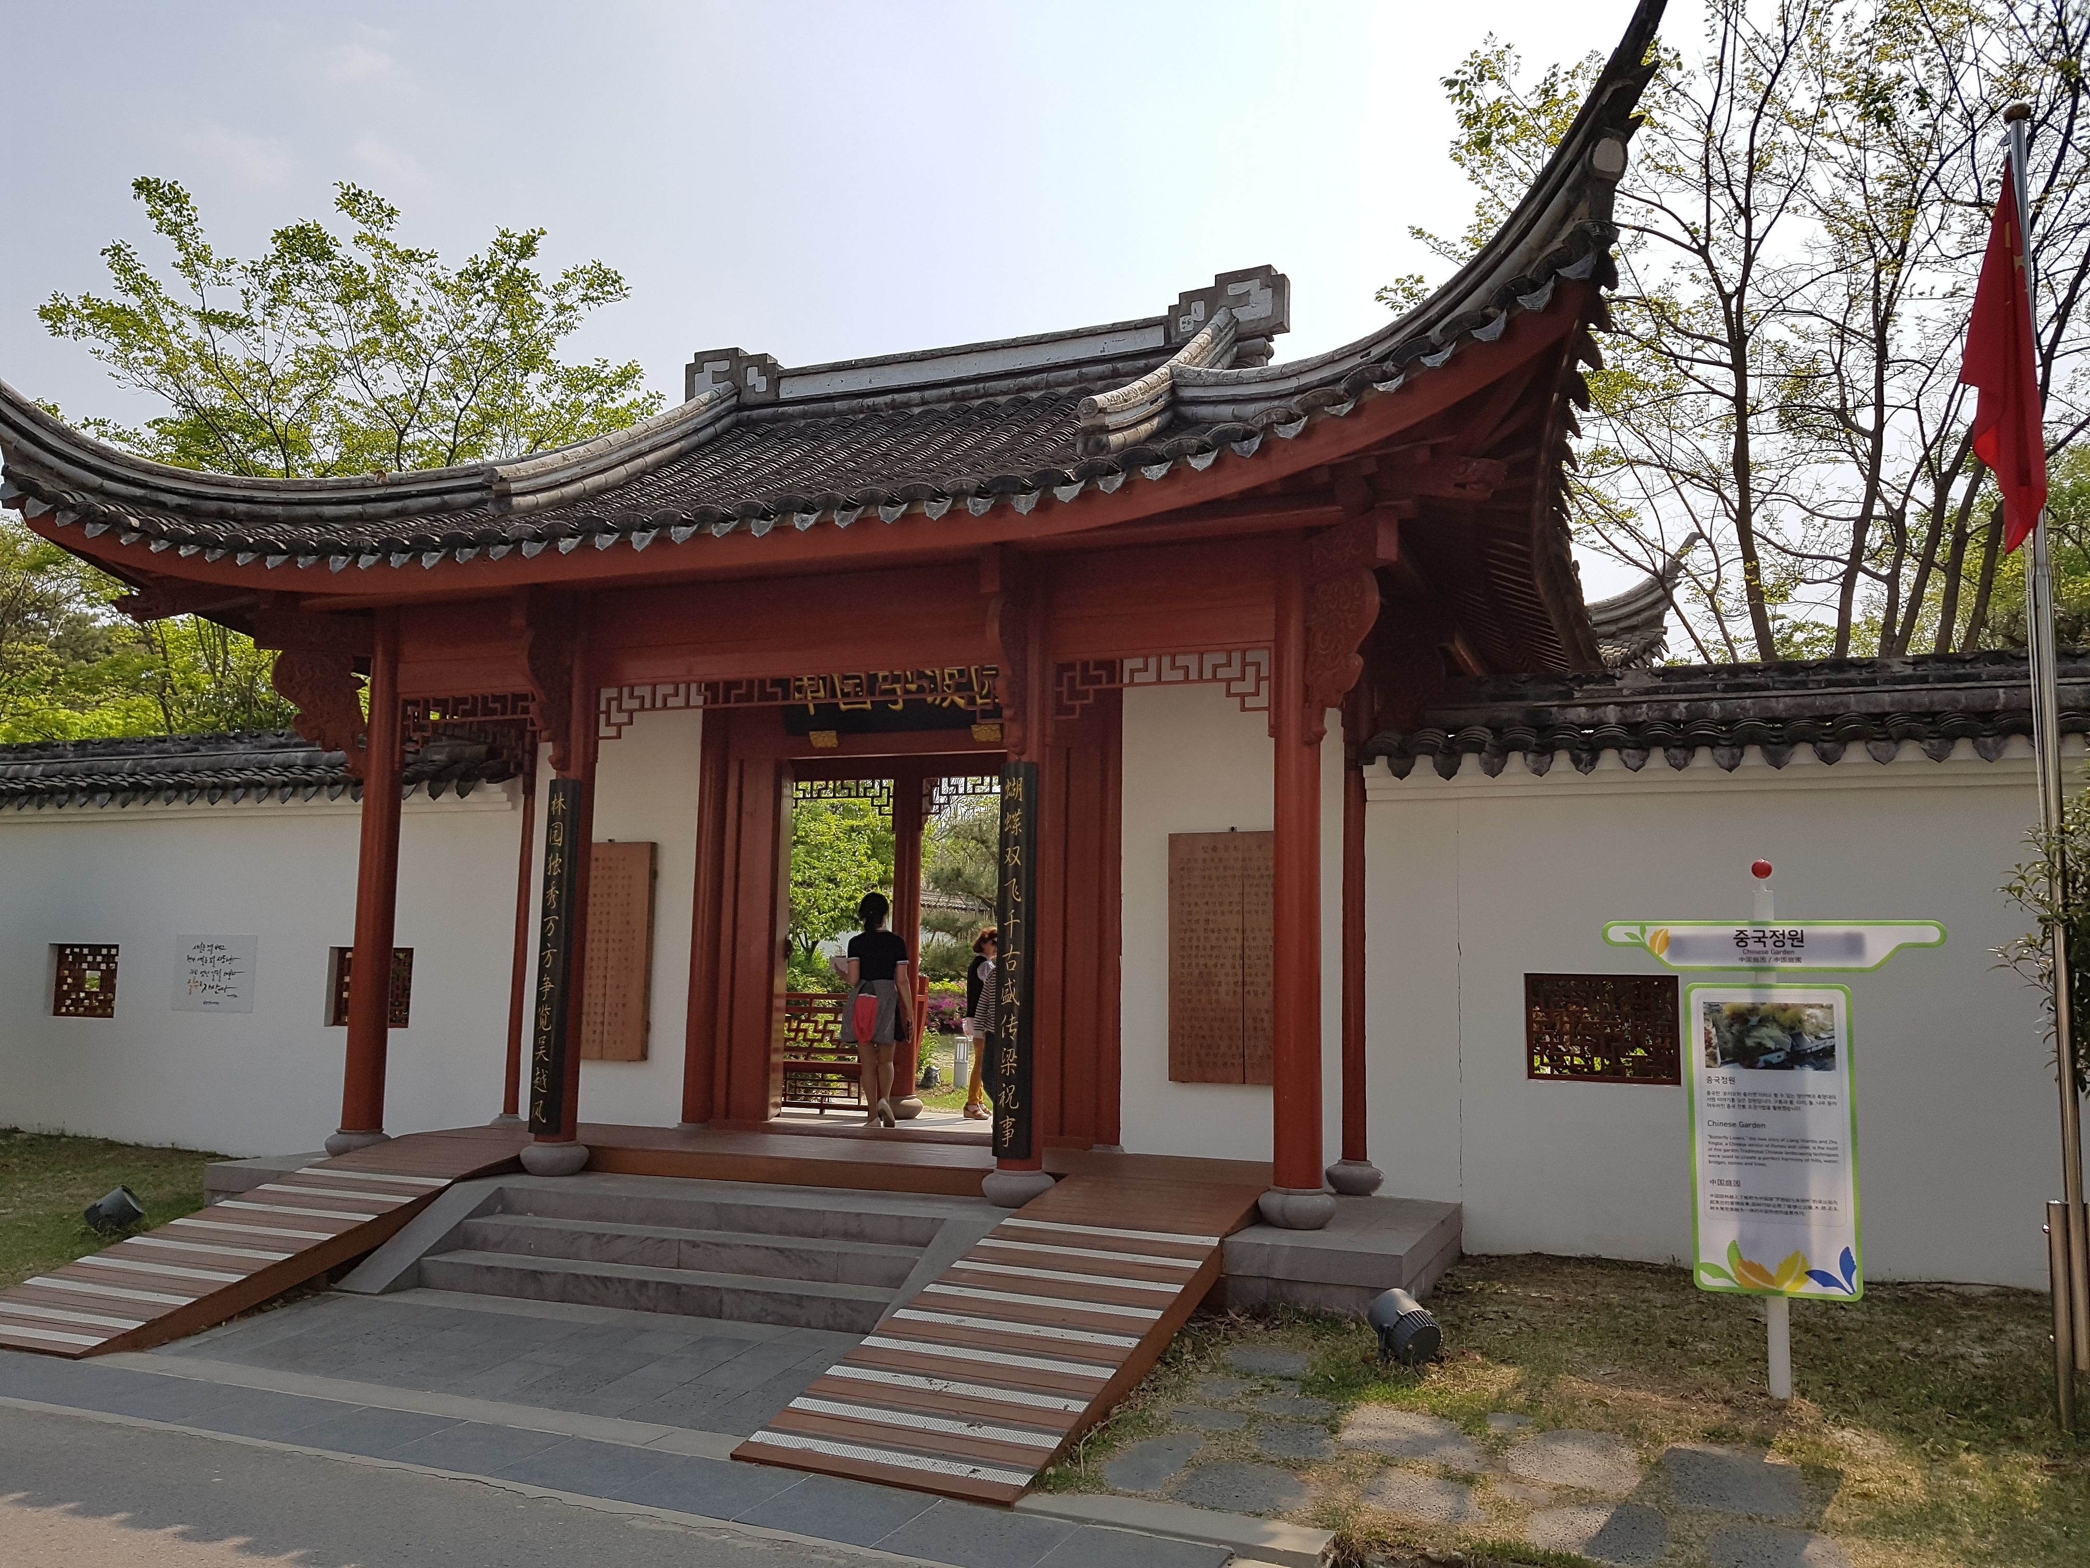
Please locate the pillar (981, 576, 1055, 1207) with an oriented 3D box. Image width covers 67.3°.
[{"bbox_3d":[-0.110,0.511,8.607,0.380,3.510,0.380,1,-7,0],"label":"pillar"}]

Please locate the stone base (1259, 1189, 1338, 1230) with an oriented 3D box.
[{"bbox_3d":[1.264,2.116,7.856,0.400,0.180,0.400,-2,-8,21],"label":"stone base"}]

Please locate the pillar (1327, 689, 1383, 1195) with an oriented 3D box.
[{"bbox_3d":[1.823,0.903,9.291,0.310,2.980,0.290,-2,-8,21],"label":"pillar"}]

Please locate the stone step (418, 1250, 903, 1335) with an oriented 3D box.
[{"bbox_3d":[-1.950,2.532,7.851,2.737,0.150,0.266,-2,-8,21],"label":"stone step"}]

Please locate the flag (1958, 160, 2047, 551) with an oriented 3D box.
[{"bbox_3d":[3.614,-1.627,5.949,0.258,1.534,0.202,-2,-8,21],"label":"flag"}]

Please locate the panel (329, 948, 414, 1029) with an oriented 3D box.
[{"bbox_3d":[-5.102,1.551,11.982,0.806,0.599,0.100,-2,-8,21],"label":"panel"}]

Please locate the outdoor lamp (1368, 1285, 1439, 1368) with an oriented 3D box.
[{"bbox_3d":[1.472,2.220,6.419,0.210,0.220,0.280,5,14,-27],"label":"outdoor lamp"}]

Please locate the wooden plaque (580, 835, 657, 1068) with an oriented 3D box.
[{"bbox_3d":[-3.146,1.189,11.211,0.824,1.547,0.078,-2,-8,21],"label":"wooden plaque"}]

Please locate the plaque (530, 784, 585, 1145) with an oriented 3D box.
[{"bbox_3d":[-2.954,1.035,9.539,0.233,2.107,0.078,-2,-8,21],"label":"plaque"}]

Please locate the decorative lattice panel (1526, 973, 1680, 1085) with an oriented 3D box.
[{"bbox_3d":[3.118,1.374,8.793,0.812,0.599,0.062,-2,-8,21],"label":"decorative lattice panel"}]

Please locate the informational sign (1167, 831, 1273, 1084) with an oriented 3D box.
[{"bbox_3d":[1.143,1.052,9.537,0.790,1.510,0.060,-2,-8,21],"label":"informational sign"}]

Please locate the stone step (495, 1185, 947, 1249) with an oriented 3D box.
[{"bbox_3d":[-1.719,2.300,8.405,2.715,0.150,0.320,-2,-8,21],"label":"stone step"}]

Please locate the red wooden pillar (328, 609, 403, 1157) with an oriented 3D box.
[{"bbox_3d":[-4.358,0.639,10.278,0.367,3.553,0.367,-2,-8,21],"label":"red wooden pillar"}]

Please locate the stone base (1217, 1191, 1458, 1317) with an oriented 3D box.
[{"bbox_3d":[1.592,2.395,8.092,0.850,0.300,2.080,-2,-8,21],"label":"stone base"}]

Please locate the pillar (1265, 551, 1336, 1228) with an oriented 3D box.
[{"bbox_3d":[1.294,0.478,8.059,0.367,3.475,0.367,-2,-8,21],"label":"pillar"}]

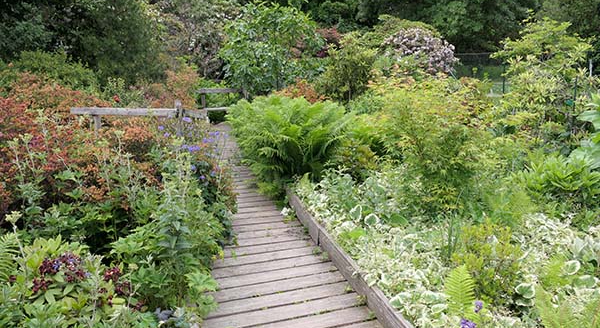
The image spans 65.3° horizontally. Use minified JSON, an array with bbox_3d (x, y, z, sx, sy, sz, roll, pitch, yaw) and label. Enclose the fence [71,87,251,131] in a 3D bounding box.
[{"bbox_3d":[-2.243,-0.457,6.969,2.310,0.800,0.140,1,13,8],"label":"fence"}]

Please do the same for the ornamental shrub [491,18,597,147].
[{"bbox_3d":[3.603,-1.208,6.925,1.460,1.840,1.350,-1,13,0],"label":"ornamental shrub"}]

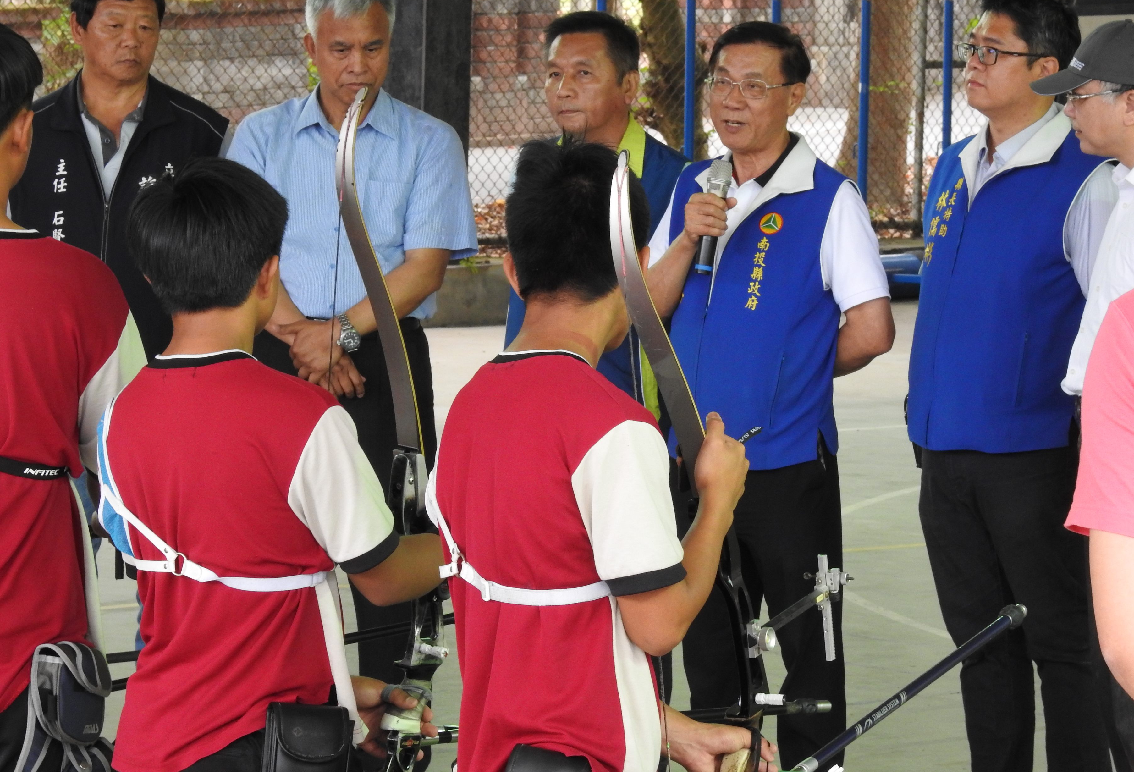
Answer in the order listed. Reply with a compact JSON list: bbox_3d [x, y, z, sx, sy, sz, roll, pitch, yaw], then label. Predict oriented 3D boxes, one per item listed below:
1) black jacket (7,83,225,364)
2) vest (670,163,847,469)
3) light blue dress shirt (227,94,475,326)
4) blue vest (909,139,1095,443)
[{"bbox_3d":[-0.964,-0.337,13.000,0.490,0.680,0.280,2,7,8],"label":"black jacket"},{"bbox_3d":[0.383,-0.159,12.150,0.420,0.650,0.290,7,9,38],"label":"vest"},{"bbox_3d":[-0.440,-0.370,12.250,0.520,0.490,0.270,2,7,8],"label":"light blue dress shirt"},{"bbox_3d":[0.880,-0.203,12.100,0.310,0.670,0.440,-1,7,-42],"label":"blue vest"}]

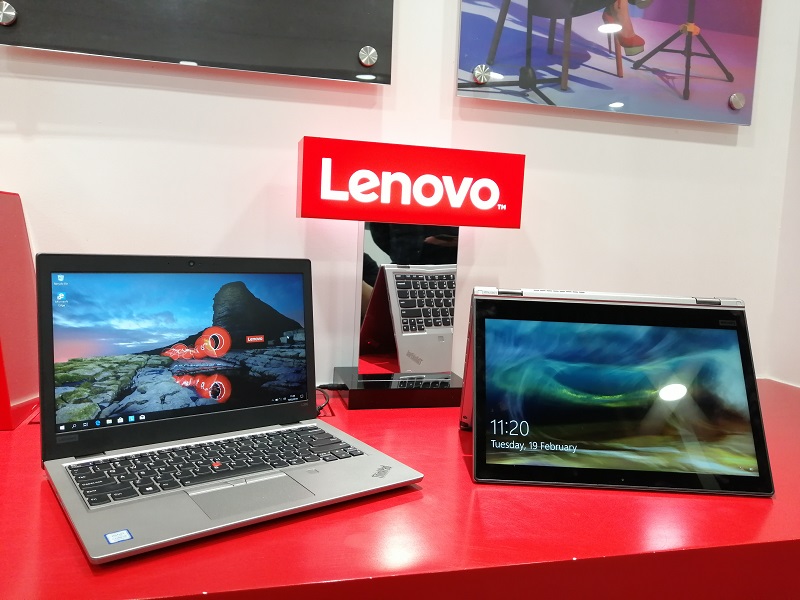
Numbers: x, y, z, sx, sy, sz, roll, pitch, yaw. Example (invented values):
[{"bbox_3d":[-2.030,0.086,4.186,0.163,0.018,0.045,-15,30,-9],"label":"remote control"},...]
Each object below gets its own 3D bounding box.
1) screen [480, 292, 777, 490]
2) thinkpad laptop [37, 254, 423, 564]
[{"bbox_3d":[0.246,0.093,0.758,0.322,0.204,0.200,3,6,1],"label":"screen"},{"bbox_3d":[-0.174,0.074,0.649,0.322,0.227,0.258,-2,7,-37],"label":"thinkpad laptop"}]

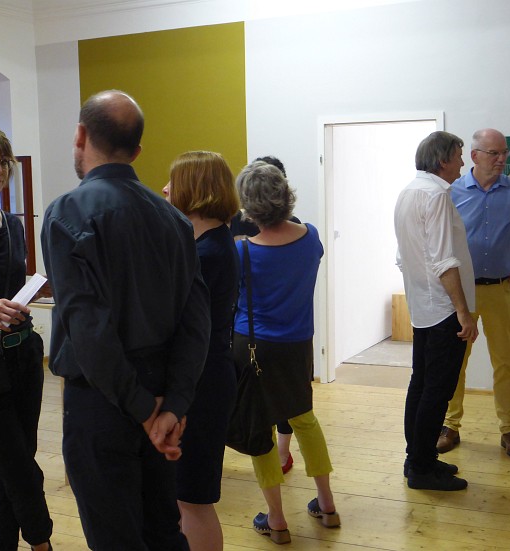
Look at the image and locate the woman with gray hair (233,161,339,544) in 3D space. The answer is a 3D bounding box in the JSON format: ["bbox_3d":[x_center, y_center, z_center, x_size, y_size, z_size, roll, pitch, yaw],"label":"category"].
[{"bbox_3d":[0.117,0.313,3.777,0.510,1.600,0.400,-3,5,-19],"label":"woman with gray hair"}]

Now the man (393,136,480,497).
[{"bbox_3d":[0.910,0.168,4.343,0.400,1.760,0.500,-2,5,-14],"label":"man"}]

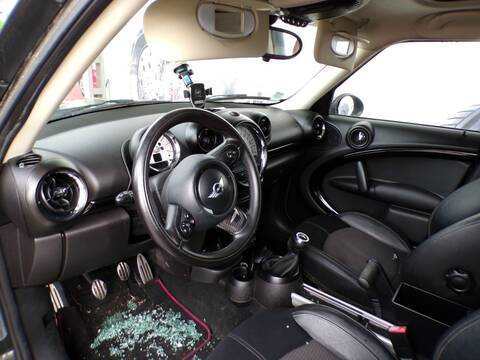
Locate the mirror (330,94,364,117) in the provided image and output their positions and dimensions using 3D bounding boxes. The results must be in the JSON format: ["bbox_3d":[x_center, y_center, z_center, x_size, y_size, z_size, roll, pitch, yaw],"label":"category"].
[{"bbox_3d":[0.587,-0.397,1.830,0.200,0.152,0.105,-13,23,-33],"label":"mirror"}]

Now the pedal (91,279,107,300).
[{"bbox_3d":[-0.527,0.412,1.250,0.054,0.077,0.020,-20,0,-44],"label":"pedal"}]

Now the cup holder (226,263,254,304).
[{"bbox_3d":[0.005,0.398,1.275,0.090,0.100,0.090,17,26,40],"label":"cup holder"}]

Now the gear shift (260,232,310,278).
[{"bbox_3d":[0.168,0.249,1.175,0.160,0.168,0.120,17,26,40],"label":"gear shift"}]

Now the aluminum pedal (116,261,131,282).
[{"bbox_3d":[-0.466,0.366,1.330,0.053,0.078,0.020,-20,0,-44],"label":"aluminum pedal"}]

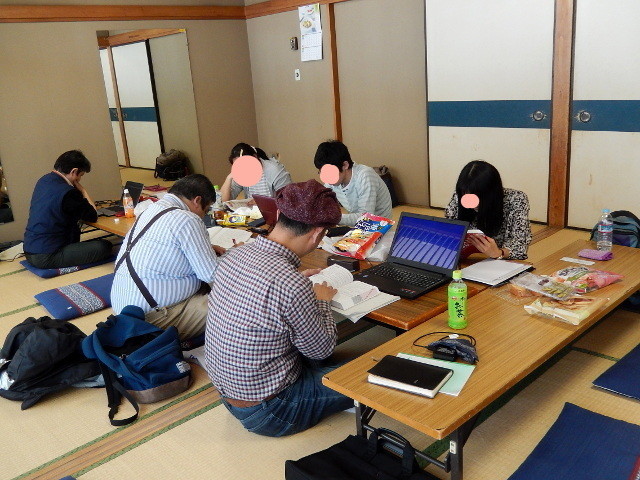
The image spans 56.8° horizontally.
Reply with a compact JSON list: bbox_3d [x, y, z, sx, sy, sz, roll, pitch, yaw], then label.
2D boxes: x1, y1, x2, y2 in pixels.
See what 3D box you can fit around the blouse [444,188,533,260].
[{"bbox_3d":[0.897,-0.049,3.095,0.460,0.470,0.360,6,19,32],"label":"blouse"}]

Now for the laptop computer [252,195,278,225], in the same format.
[{"bbox_3d":[-0.179,-0.185,3.639,0.310,0.210,0.340,-18,21,-40],"label":"laptop computer"}]

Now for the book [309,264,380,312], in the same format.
[{"bbox_3d":[0.094,0.199,2.546,0.220,0.075,0.305,-16,20,-35],"label":"book"}]

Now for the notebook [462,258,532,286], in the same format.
[{"bbox_3d":[0.768,0.134,2.633,0.300,0.020,0.225,-18,21,-40],"label":"notebook"}]

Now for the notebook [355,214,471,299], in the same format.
[{"bbox_3d":[0.400,0.048,2.728,0.440,0.220,0.385,-19,22,-41],"label":"notebook"}]

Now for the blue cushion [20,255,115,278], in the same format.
[{"bbox_3d":[-1.887,0.138,4.501,0.590,0.050,0.570,-19,22,-41],"label":"blue cushion"}]

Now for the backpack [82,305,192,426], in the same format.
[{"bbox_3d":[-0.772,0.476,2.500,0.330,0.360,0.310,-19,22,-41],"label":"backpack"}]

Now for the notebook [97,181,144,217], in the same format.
[{"bbox_3d":[-1.549,-0.326,4.529,0.320,0.190,0.285,-18,21,-40],"label":"notebook"}]

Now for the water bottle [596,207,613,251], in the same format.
[{"bbox_3d":[1.356,-0.048,2.812,0.067,0.208,0.067,-19,22,-41],"label":"water bottle"}]

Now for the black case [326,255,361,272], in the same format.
[{"bbox_3d":[0.116,0.112,2.836,0.053,0.043,0.164,-18,21,-40],"label":"black case"}]

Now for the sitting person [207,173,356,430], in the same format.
[{"bbox_3d":[-0.102,0.203,2.326,0.700,0.870,0.600,-19,22,-41],"label":"sitting person"}]

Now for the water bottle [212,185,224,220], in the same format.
[{"bbox_3d":[-0.714,-0.266,4.098,0.067,0.214,0.067,-19,22,-41],"label":"water bottle"}]

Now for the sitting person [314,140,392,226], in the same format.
[{"bbox_3d":[0.174,-0.208,3.695,0.680,0.820,0.580,-18,21,-40],"label":"sitting person"}]

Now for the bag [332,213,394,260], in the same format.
[{"bbox_3d":[0.237,-0.025,3.134,0.240,0.060,0.310,11,49,43],"label":"bag"}]

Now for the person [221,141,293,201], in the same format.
[{"bbox_3d":[-0.438,-0.360,4.449,0.660,0.780,0.580,-18,21,-40],"label":"person"}]

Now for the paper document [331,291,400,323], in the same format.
[{"bbox_3d":[0.161,0.255,2.400,0.297,0.012,0.215,-18,21,-40],"label":"paper document"}]

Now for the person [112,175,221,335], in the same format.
[{"bbox_3d":[-0.746,0.070,3.084,0.740,0.750,0.640,-18,21,-40],"label":"person"}]

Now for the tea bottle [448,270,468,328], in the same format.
[{"bbox_3d":[0.497,0.214,2.143,0.067,0.212,0.067,-4,16,1],"label":"tea bottle"}]

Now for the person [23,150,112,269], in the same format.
[{"bbox_3d":[-1.927,-0.249,4.405,0.680,0.800,0.620,-18,21,-40],"label":"person"}]

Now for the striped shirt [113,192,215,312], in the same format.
[{"bbox_3d":[-0.782,0.087,3.053,0.600,0.600,0.560,-18,21,-40],"label":"striped shirt"}]

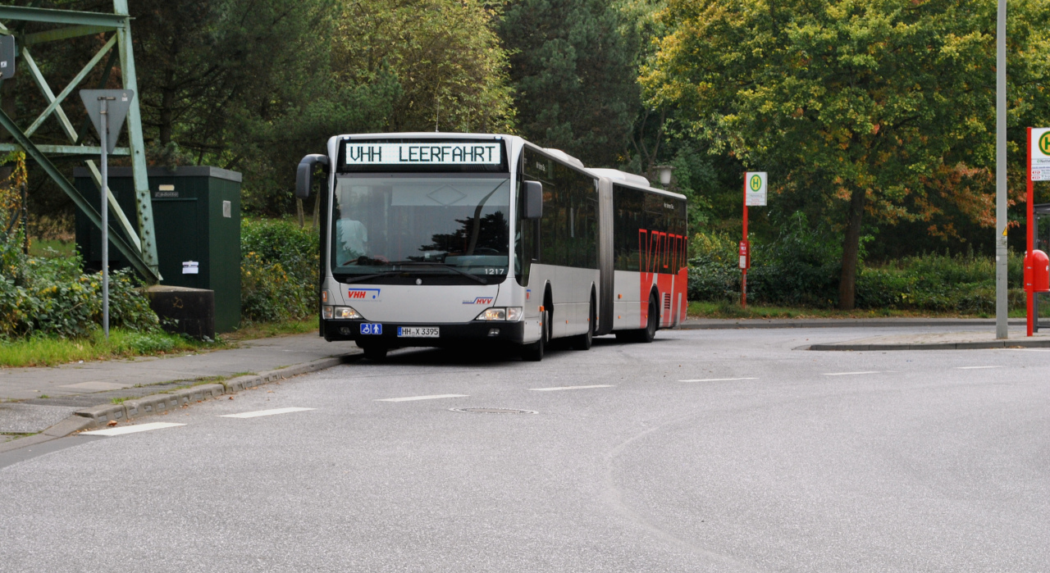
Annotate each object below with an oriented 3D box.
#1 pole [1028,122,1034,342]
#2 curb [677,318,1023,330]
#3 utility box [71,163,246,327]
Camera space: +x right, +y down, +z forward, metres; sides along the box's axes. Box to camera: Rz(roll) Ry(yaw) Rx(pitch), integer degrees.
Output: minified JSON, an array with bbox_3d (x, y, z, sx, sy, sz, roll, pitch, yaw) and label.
[{"bbox_3d":[8.758,-0.941,41.500,0.105,3.615,0.105,0,0,0],"label":"pole"},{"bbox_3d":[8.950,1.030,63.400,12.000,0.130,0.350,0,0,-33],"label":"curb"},{"bbox_3d":[-6.786,-0.626,44.581,2.533,3.053,2.494,0,0,7],"label":"utility box"}]

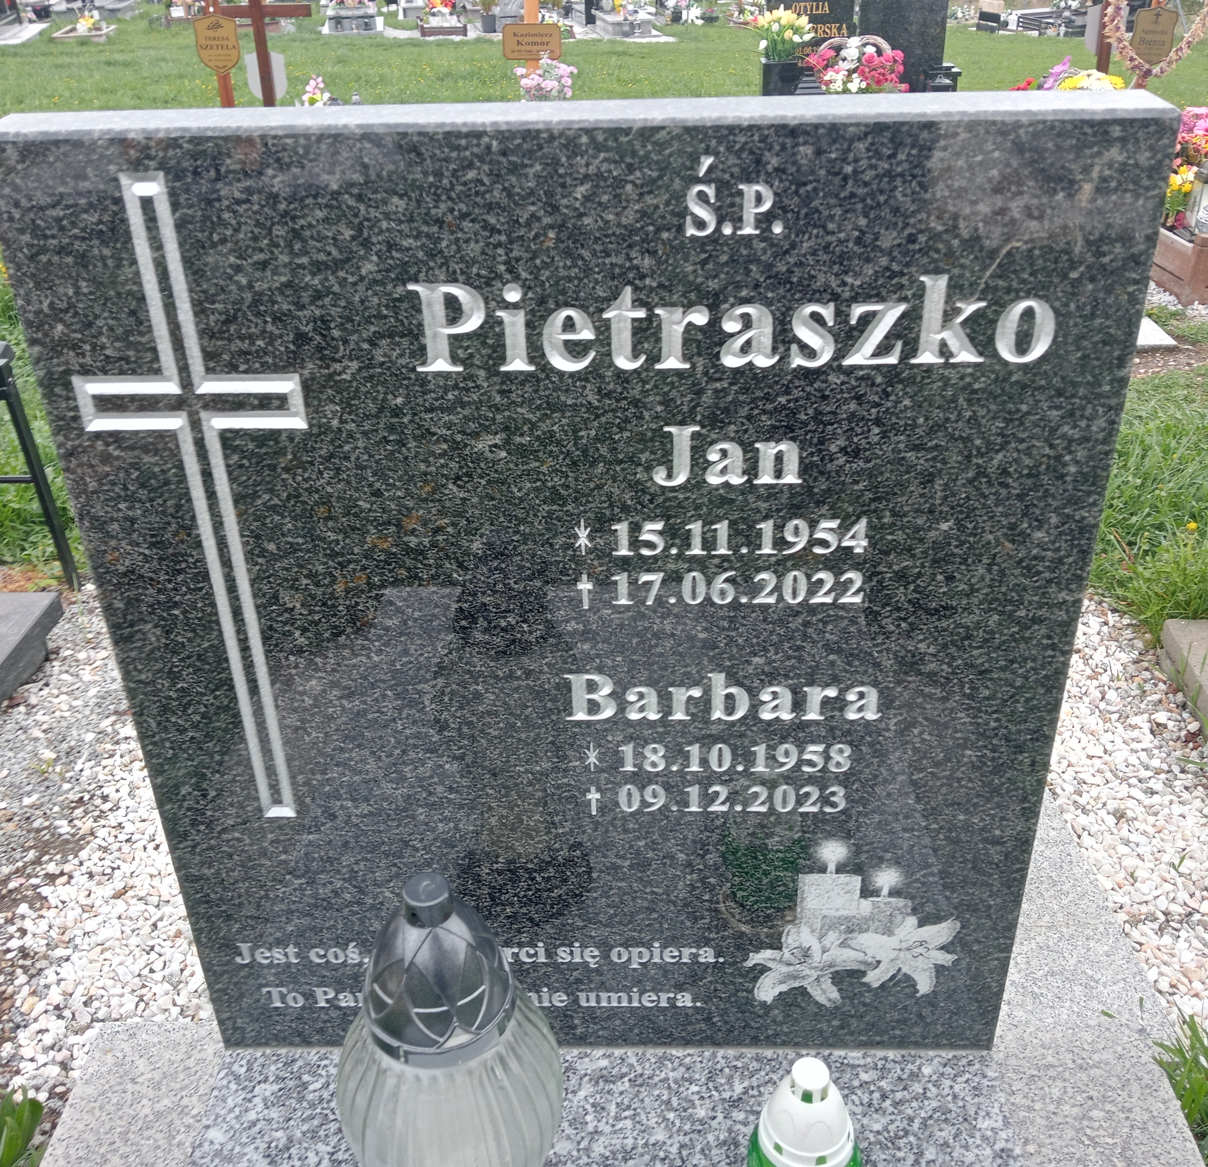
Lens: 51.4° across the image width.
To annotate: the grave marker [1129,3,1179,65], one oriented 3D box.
[{"bbox_3d":[2.537,-2.542,5.811,0.195,0.245,0.020,8,30,8],"label":"grave marker"}]

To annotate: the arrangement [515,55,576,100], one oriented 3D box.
[{"bbox_3d":[-0.246,-2.167,5.519,0.260,0.280,0.230,-2,29,0],"label":"arrangement"}]

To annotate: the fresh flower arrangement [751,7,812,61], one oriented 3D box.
[{"bbox_3d":[0.776,-2.382,5.450,0.250,0.205,0.200,-2,29,0],"label":"fresh flower arrangement"}]

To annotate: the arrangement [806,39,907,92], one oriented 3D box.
[{"bbox_3d":[1.069,-2.167,5.374,0.410,0.300,0.270,0,30,3],"label":"arrangement"}]

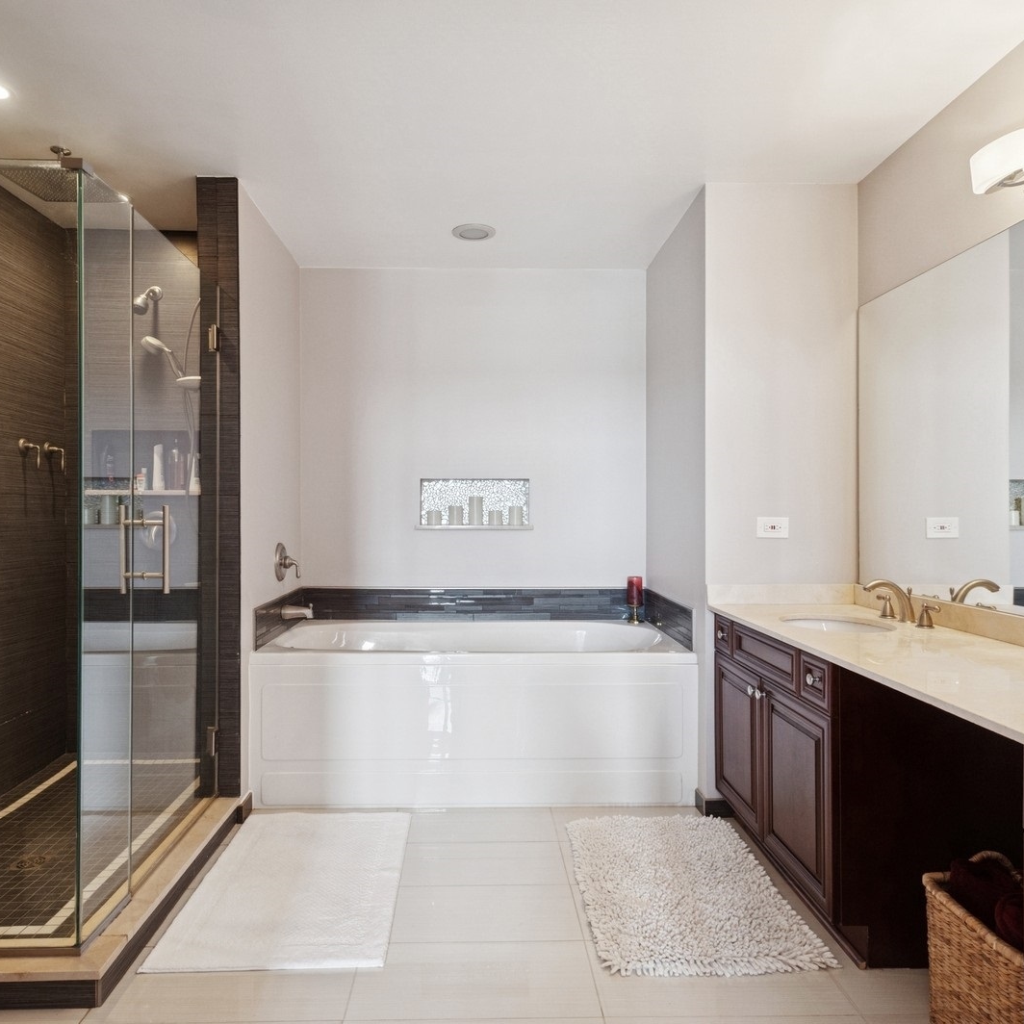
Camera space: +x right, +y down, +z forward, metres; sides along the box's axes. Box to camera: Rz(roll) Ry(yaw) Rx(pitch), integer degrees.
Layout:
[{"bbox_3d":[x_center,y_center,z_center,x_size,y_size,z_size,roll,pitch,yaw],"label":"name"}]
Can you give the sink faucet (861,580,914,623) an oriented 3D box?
[{"bbox_3d":[1.250,0.297,2.410,0.170,0.145,0.055,0,0,-2],"label":"sink faucet"}]

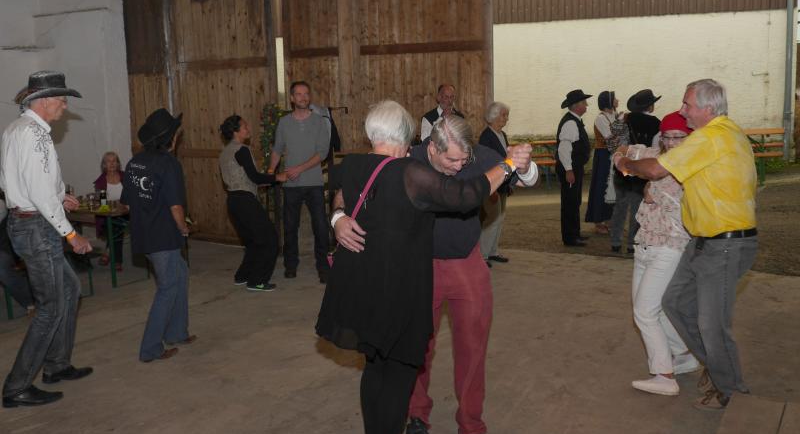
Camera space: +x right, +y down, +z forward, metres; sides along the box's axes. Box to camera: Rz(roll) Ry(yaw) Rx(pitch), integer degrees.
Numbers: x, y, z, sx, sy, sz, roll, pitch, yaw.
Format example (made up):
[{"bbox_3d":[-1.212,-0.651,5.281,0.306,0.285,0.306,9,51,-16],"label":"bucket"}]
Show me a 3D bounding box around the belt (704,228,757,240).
[{"bbox_3d":[1.770,0.090,3.530,0.360,0.055,0.360,-8,12,-16],"label":"belt"}]

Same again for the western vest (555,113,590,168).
[{"bbox_3d":[1.973,-0.875,7.400,0.360,0.610,0.440,0,9,7],"label":"western vest"}]

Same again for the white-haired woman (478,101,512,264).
[{"bbox_3d":[0.984,-0.342,6.600,0.340,1.640,0.460,2,9,21],"label":"white-haired woman"}]

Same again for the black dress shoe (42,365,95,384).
[{"bbox_3d":[-2.035,0.964,3.960,0.285,0.105,0.105,-6,10,-27],"label":"black dress shoe"}]

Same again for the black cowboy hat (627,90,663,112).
[{"bbox_3d":[2.621,-1.251,6.950,0.360,0.170,0.310,-27,22,-33],"label":"black cowboy hat"}]

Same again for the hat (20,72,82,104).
[{"bbox_3d":[-1.912,-0.706,3.530,0.375,0.160,0.310,-2,8,-17],"label":"hat"}]

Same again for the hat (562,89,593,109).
[{"bbox_3d":[1.997,-1.331,7.300,0.360,0.155,0.310,-15,7,7],"label":"hat"}]

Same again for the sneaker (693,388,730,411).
[{"bbox_3d":[1.716,0.990,3.520,0.285,0.115,0.110,-6,10,-30],"label":"sneaker"}]

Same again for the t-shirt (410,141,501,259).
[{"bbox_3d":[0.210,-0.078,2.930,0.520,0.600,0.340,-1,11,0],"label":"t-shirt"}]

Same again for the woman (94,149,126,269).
[{"bbox_3d":[-3.040,-0.100,6.870,0.500,1.260,0.700,-4,11,-15],"label":"woman"}]

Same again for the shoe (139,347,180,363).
[{"bbox_3d":[-1.601,0.924,4.300,0.250,0.100,0.095,-9,11,-40],"label":"shoe"}]

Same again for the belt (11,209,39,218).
[{"bbox_3d":[-2.060,-0.012,3.660,0.300,0.050,0.340,-4,11,-17],"label":"belt"}]

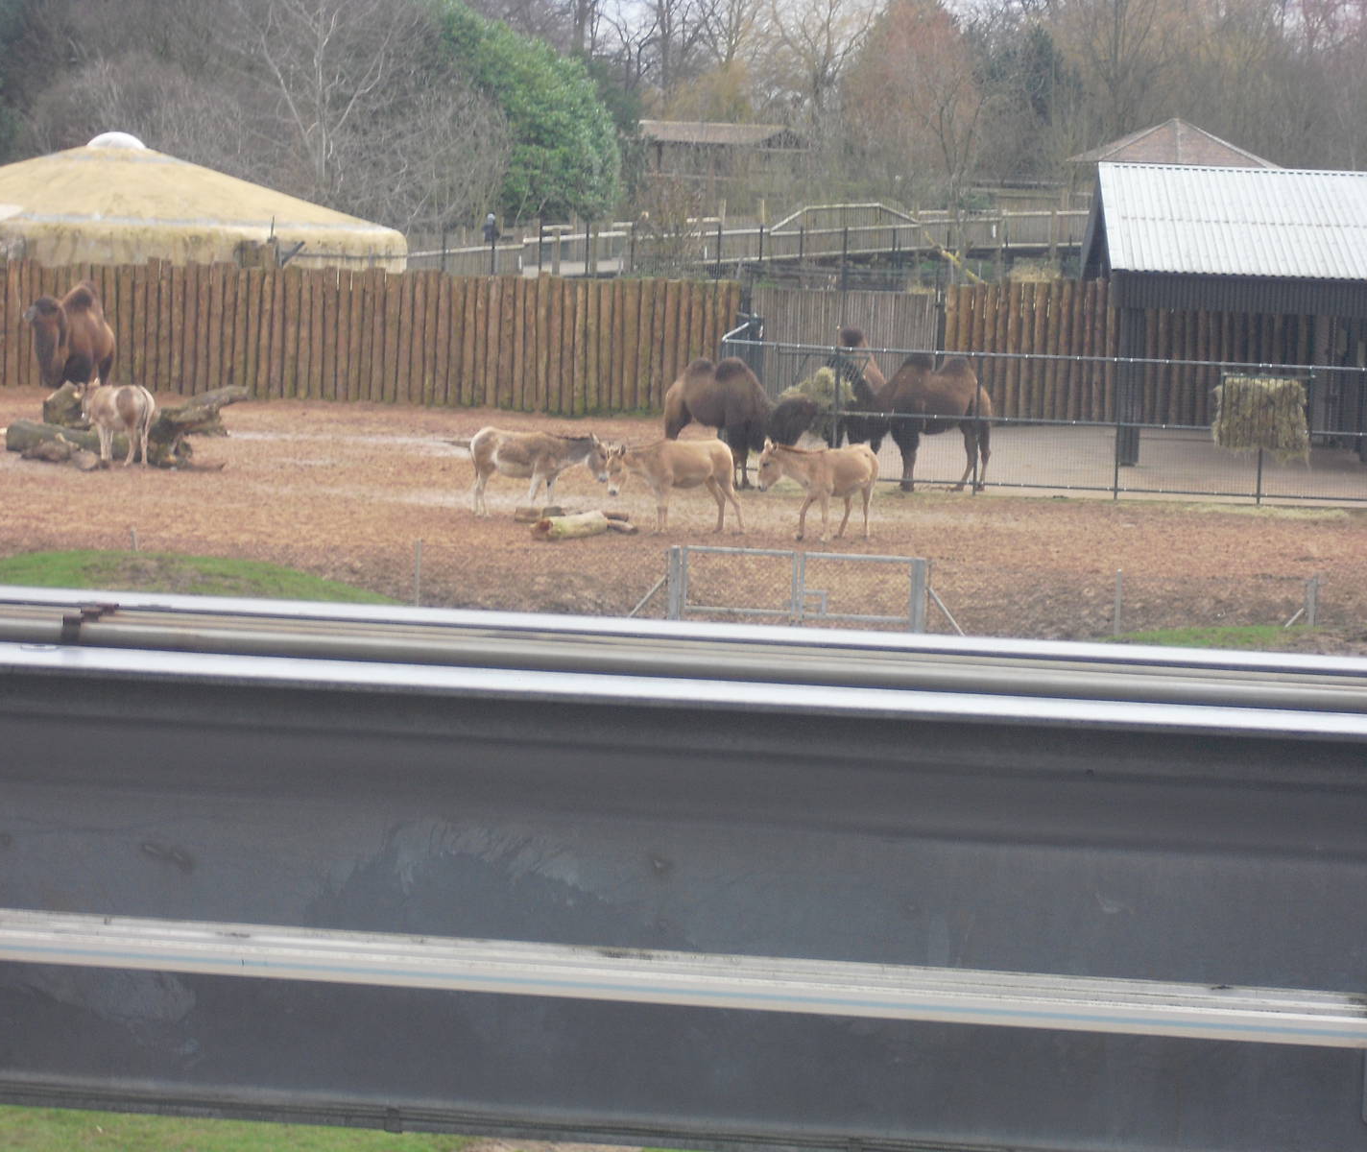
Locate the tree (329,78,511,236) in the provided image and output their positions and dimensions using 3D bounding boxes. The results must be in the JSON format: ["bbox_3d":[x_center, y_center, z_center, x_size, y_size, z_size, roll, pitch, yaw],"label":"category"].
[{"bbox_3d":[-6.935,-10.789,125.000,5.000,5.000,4.500,2,5,0],"label":"tree"}]

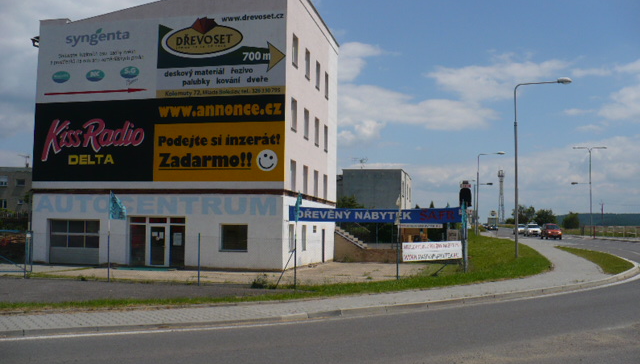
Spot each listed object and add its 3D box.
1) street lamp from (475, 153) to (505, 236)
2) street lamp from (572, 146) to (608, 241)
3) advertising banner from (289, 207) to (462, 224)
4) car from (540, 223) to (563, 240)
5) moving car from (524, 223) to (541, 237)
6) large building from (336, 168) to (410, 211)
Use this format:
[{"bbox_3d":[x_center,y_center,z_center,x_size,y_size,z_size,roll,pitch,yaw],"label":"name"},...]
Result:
[{"bbox_3d":[19.429,1.416,77.500,3.100,9.400,0.350,0,-4,8],"label":"street lamp"},{"bbox_3d":[29.973,1.144,76.000,3.700,10.000,0.350,0,-4,8],"label":"street lamp"},{"bbox_3d":[2.692,1.592,33.000,8.400,0.800,0.060,0,-4,6],"label":"advertising banner"},{"bbox_3d":[22.921,4.914,67.500,1.660,1.500,3.900,0,-4,11],"label":"car"},{"bbox_3d":[25.699,5.849,82.500,1.740,1.460,4.400,0,-4,11],"label":"moving car"},{"bbox_3d":[5.804,2.548,70.257,6.200,6.500,12.000,0,-4,12],"label":"large building"}]

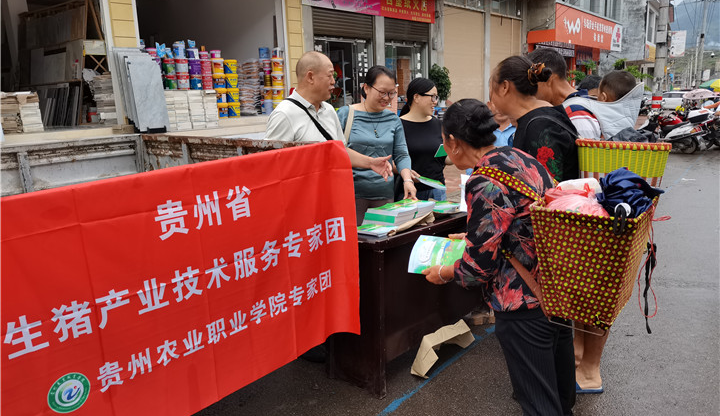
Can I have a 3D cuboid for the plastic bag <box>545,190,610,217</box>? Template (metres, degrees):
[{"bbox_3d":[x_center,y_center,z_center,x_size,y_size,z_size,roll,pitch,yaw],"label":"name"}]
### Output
[{"bbox_3d":[0.747,0.002,1.856,0.220,0.130,0.200,7,15,39],"label":"plastic bag"}]

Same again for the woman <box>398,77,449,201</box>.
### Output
[{"bbox_3d":[0.400,-0.020,3.289,0.460,1.495,0.420,-12,15,-39],"label":"woman"}]

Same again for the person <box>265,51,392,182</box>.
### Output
[{"bbox_3d":[-0.169,0.038,2.786,0.520,1.635,0.520,-12,15,-39],"label":"person"}]

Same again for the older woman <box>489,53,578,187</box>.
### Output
[{"bbox_3d":[0.865,0.094,2.500,0.540,1.560,0.460,6,14,34],"label":"older woman"}]

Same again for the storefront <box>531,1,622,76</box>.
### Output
[{"bbox_3d":[9.598,-6.556,24.404,1.800,4.035,9.760,7,15,38],"label":"storefront"}]

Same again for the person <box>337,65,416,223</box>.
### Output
[{"bbox_3d":[0.112,0.040,2.901,0.480,1.560,0.420,-8,13,-24],"label":"person"}]

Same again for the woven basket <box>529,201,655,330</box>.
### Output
[{"bbox_3d":[0.838,0.173,1.934,0.350,0.420,0.390,7,15,39],"label":"woven basket"}]

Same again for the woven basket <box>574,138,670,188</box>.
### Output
[{"bbox_3d":[1.177,-0.093,2.382,0.360,0.410,0.370,6,15,35],"label":"woven basket"}]

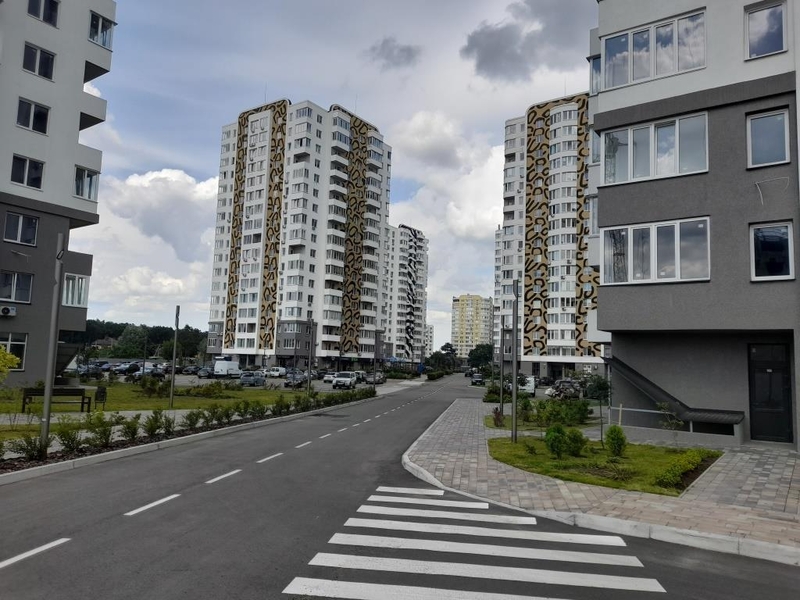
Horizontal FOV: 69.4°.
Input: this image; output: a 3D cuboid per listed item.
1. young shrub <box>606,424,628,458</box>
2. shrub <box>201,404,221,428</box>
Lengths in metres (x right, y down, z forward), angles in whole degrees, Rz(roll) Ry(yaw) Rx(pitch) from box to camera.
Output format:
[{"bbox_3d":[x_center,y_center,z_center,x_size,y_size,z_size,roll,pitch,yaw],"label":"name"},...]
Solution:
[{"bbox_3d":[4.434,2.871,11.807,0.420,0.660,0.420,1,-5,7],"label":"young shrub"},{"bbox_3d":[-5.460,3.351,16.717,0.577,0.664,0.577,2,-6,0],"label":"shrub"}]

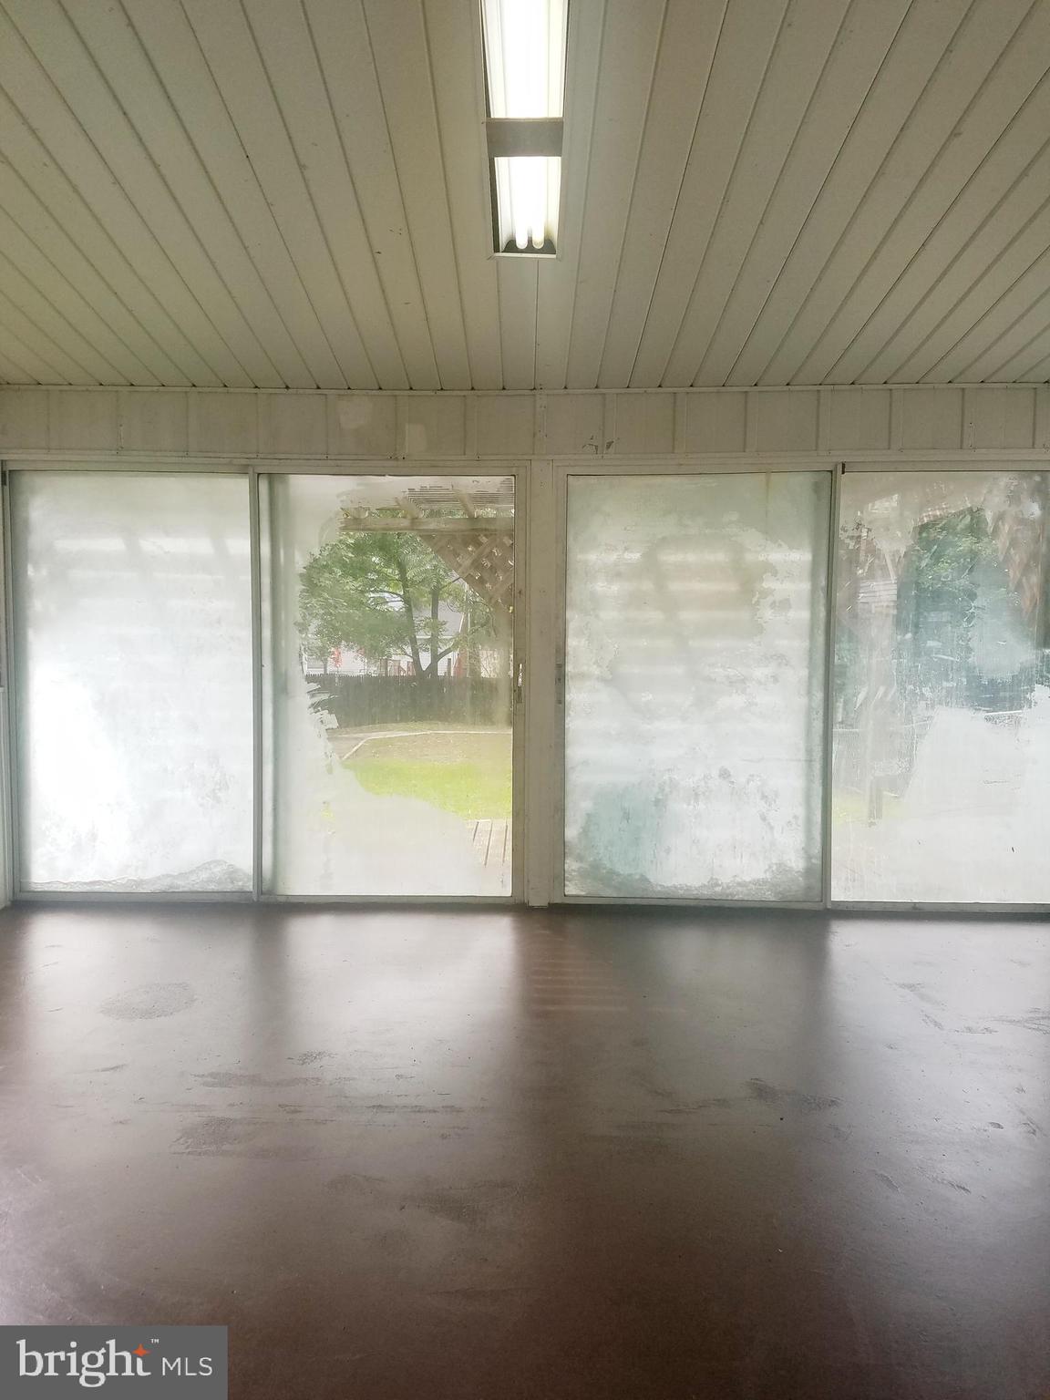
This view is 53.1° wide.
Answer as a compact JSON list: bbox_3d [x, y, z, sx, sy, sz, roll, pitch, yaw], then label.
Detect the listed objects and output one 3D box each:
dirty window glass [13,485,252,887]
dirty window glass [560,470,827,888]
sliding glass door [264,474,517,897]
[{"bbox_3d":[-1.802,-0.073,4.820,1.100,1.930,0.050,0,3,2],"label":"dirty window glass"},{"bbox_3d":[0.774,-0.054,4.740,1.190,1.930,0.050,0,3,2],"label":"dirty window glass"},{"bbox_3d":[-0.612,-0.055,4.780,1.150,1.930,0.050,0,3,2],"label":"sliding glass door"}]

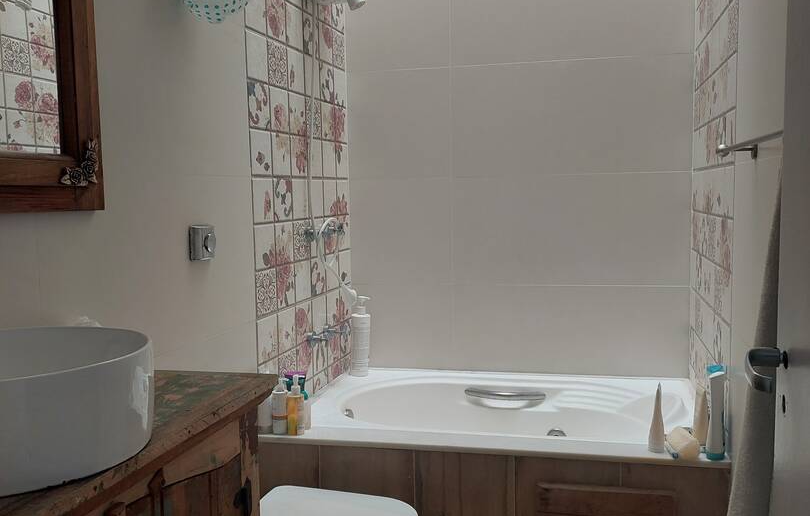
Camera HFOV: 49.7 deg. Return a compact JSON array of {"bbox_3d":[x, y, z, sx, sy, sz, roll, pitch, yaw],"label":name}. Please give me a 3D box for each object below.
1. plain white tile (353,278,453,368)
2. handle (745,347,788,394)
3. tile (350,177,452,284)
[{"bbox_3d":[-0.013,0.270,3.482,0.427,0.331,0.012,0,5,13],"label":"plain white tile"},{"bbox_3d":[0.520,0.156,1.238,0.060,0.035,0.110,0,5,13],"label":"handle"},{"bbox_3d":[-0.014,-0.105,3.508,0.434,0.431,0.010,0,5,13],"label":"tile"}]

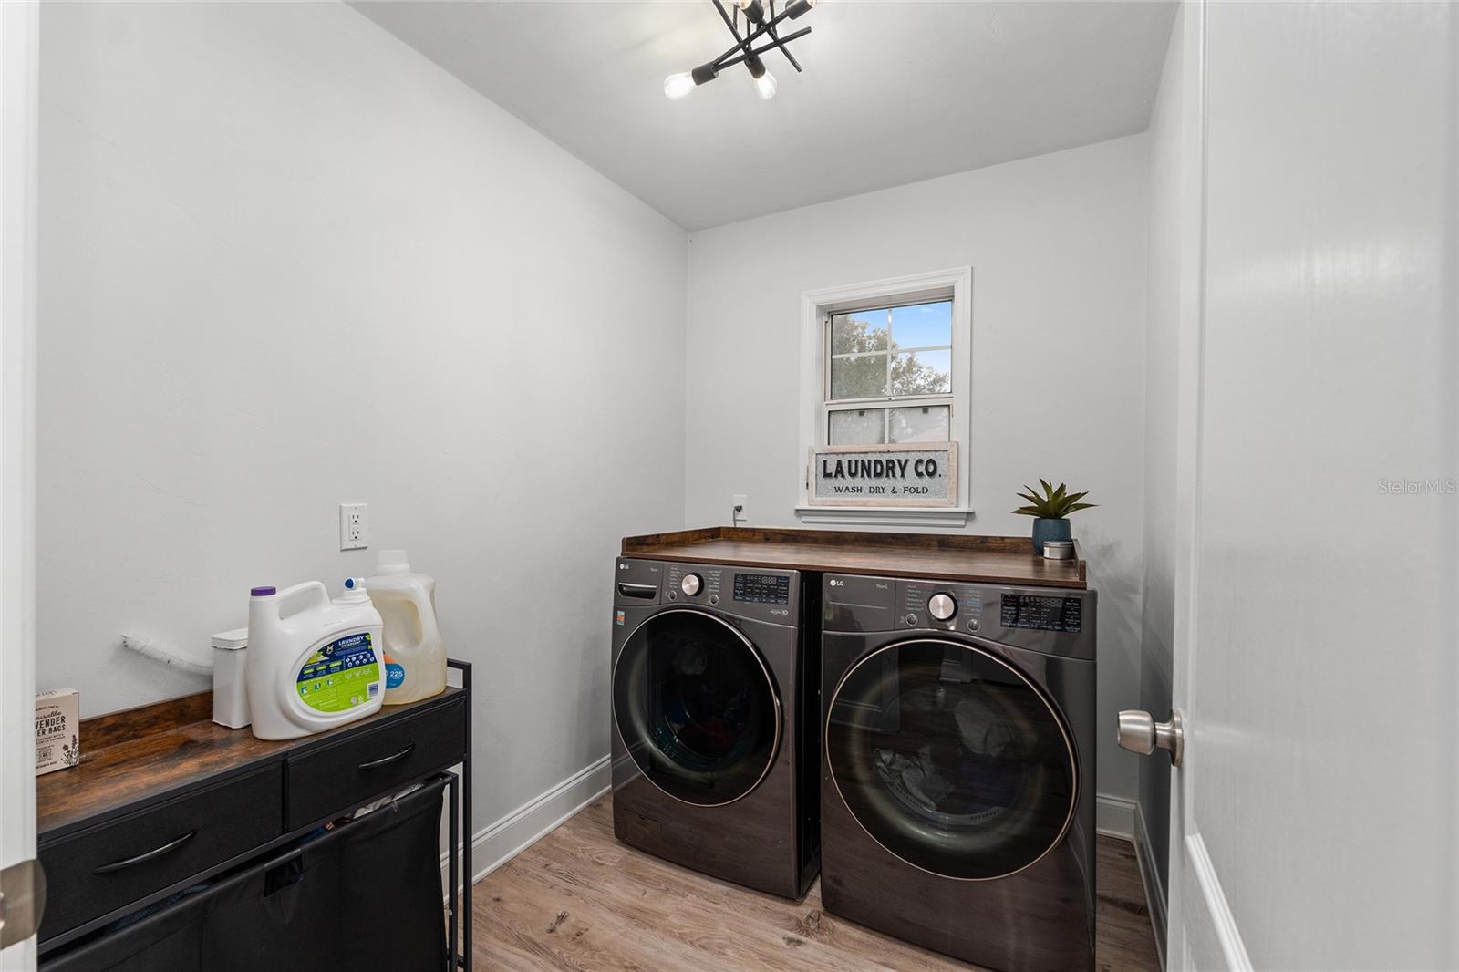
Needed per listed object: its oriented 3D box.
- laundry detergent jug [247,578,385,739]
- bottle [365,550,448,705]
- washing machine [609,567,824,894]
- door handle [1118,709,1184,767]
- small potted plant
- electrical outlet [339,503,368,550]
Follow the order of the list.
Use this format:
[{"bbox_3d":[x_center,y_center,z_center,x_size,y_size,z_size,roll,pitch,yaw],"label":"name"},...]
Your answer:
[{"bbox_3d":[-0.857,0.346,1.291,0.157,0.283,0.257,0,1,33],"label":"laundry detergent jug"},{"bbox_3d":[-0.796,0.320,1.456,0.235,0.332,0.168,0,1,13],"label":"bottle"},{"bbox_3d":[0.083,0.737,2.254,0.686,0.985,0.765,0,1,28],"label":"washing machine"},{"bbox_3d":[0.507,0.301,0.740,0.062,0.067,0.067,0,1,28],"label":"door handle"},{"bbox_3d":[1.046,0.108,1.976,0.268,0.250,0.262,0,1,28],"label":"small potted plant"},{"bbox_3d":[-0.969,0.105,1.571,0.009,0.115,0.070,0,1,28],"label":"electrical outlet"}]

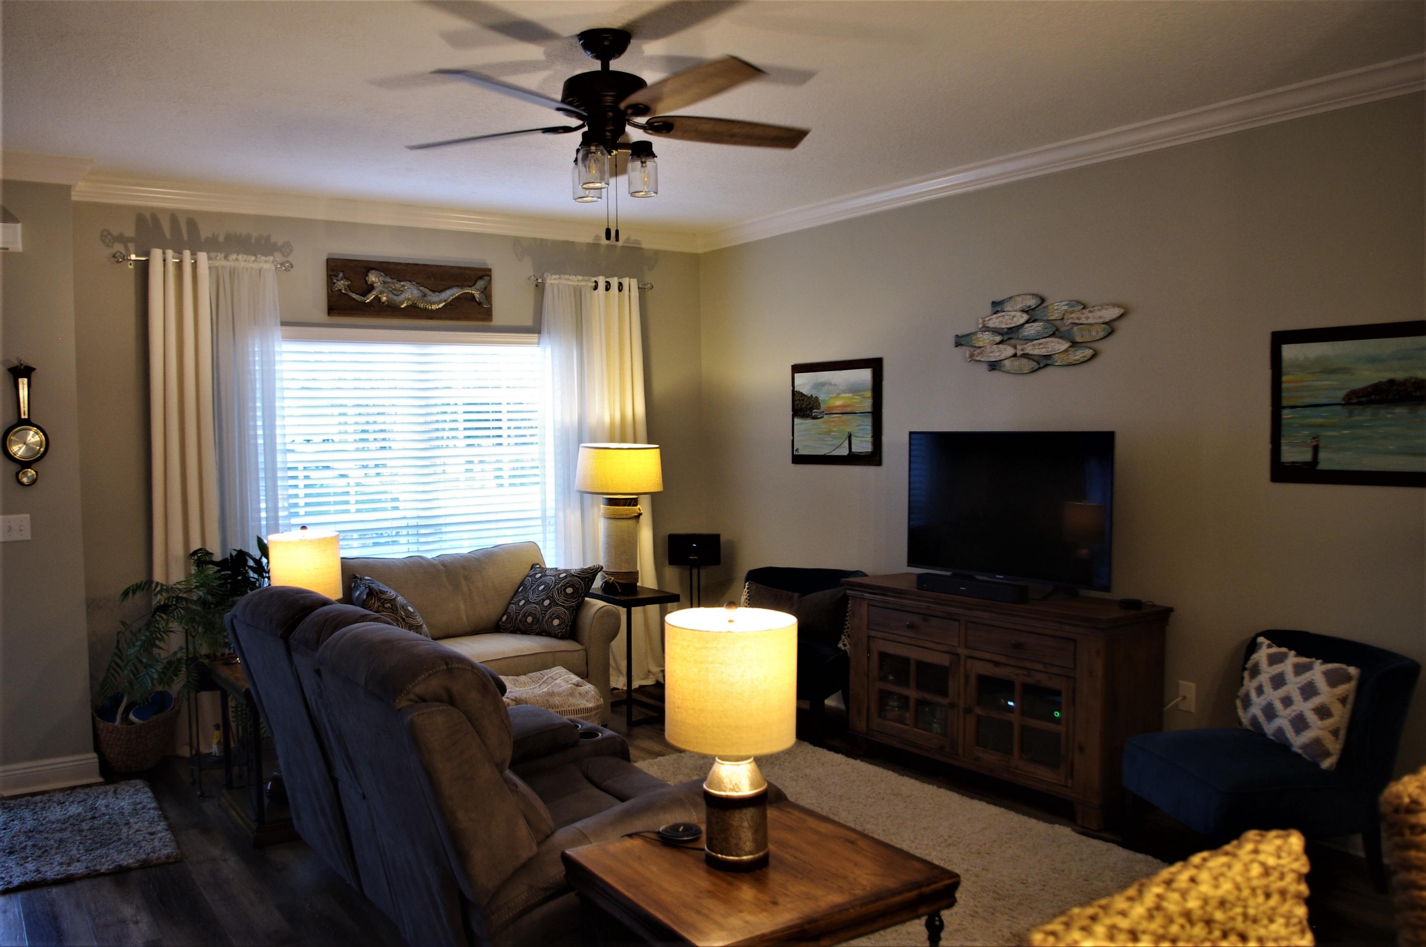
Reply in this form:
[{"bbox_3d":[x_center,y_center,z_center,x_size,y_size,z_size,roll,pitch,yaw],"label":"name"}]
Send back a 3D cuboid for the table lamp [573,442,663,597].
[{"bbox_3d":[-0.508,0.248,5.758,0.470,0.789,0.470,-1,3,0],"label":"table lamp"}]

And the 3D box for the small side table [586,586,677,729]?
[{"bbox_3d":[-0.445,0.983,5.824,0.338,0.655,0.433,-3,3,-37],"label":"small side table"}]

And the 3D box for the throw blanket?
[{"bbox_3d":[-0.837,1.064,4.632,0.600,0.300,0.620,-3,4,-36],"label":"throw blanket"}]

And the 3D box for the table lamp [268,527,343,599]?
[{"bbox_3d":[-1.701,0.523,4.461,0.307,0.590,0.307,-3,3,-37],"label":"table lamp"}]

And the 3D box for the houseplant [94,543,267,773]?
[{"bbox_3d":[-2.350,0.878,4.811,0.665,0.998,0.585,-3,3,-37],"label":"houseplant"}]

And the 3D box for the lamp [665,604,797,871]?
[{"bbox_3d":[0.048,0.597,2.449,0.304,0.592,0.304,-1,3,0],"label":"lamp"}]

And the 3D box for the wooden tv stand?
[{"bbox_3d":[1.242,0.936,4.712,0.499,0.799,1.380,-3,3,-37],"label":"wooden tv stand"}]

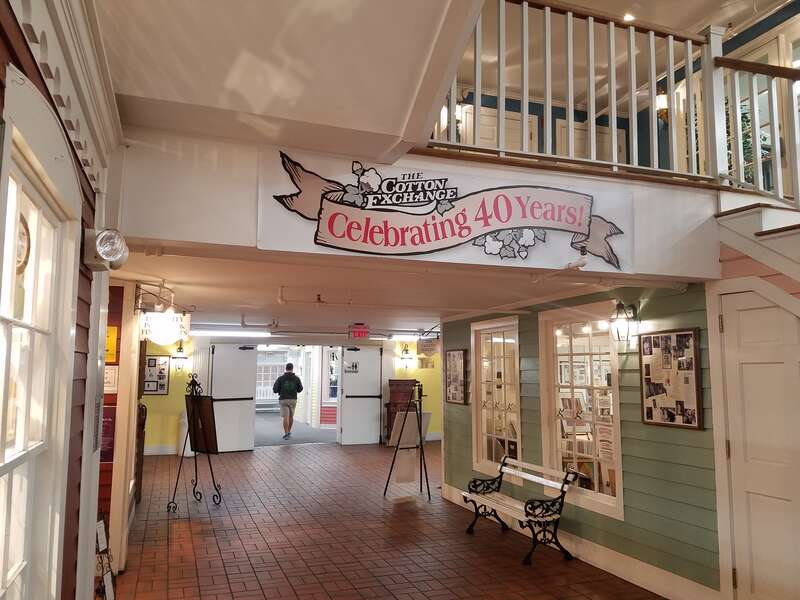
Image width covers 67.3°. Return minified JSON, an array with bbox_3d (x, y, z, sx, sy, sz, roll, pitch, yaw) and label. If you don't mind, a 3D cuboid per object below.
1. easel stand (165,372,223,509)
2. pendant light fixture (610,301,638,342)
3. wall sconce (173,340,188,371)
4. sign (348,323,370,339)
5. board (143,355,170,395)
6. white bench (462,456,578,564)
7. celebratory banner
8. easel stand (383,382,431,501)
[{"bbox_3d":[-2.447,1.658,7.157,0.520,1.540,0.570,-5,-8,36],"label":"easel stand"},{"bbox_3d":[1.676,0.161,4.459,0.240,0.305,0.165,2,-7,-21],"label":"pendant light fixture"},{"bbox_3d":[-4.151,1.050,11.364,0.280,0.570,0.280,2,-7,-21],"label":"wall sconce"},{"bbox_3d":[-0.627,0.472,9.301,0.345,0.235,0.070,2,-7,-21],"label":"sign"},{"bbox_3d":[-4.581,1.419,11.296,0.490,0.730,0.030,2,-7,-21],"label":"board"},{"bbox_3d":[1.047,1.868,5.476,0.490,0.735,1.180,2,-7,-21],"label":"white bench"},{"bbox_3d":[0.365,-0.442,3.216,2.130,0.475,0.020,2,-7,-21],"label":"celebratory banner"},{"bbox_3d":[0.129,1.759,7.540,0.540,1.410,0.560,3,-7,-28],"label":"easel stand"}]

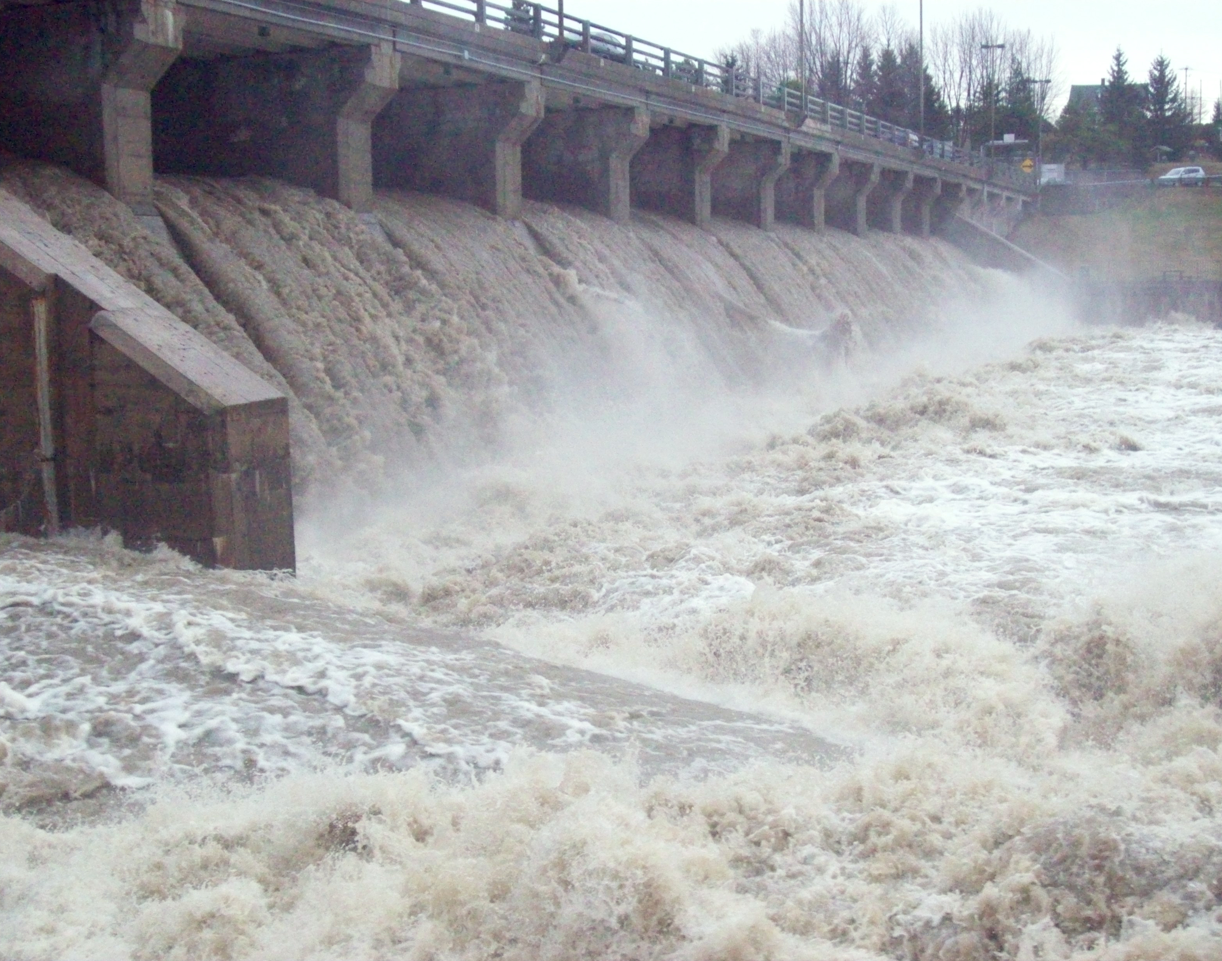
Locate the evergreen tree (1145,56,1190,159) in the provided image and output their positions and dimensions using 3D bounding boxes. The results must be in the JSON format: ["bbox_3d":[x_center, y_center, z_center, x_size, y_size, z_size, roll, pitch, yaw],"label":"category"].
[{"bbox_3d":[61.759,-41.469,185.000,5.000,11.900,5.000,2,8,18],"label":"evergreen tree"}]

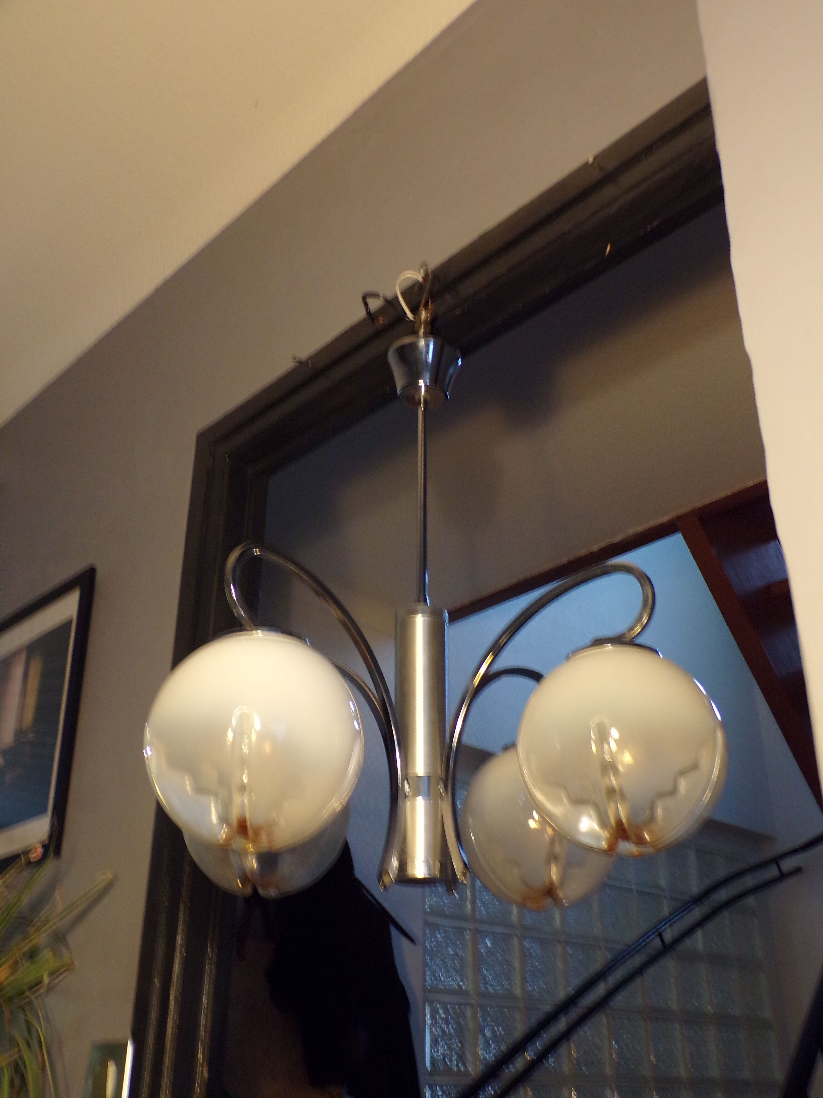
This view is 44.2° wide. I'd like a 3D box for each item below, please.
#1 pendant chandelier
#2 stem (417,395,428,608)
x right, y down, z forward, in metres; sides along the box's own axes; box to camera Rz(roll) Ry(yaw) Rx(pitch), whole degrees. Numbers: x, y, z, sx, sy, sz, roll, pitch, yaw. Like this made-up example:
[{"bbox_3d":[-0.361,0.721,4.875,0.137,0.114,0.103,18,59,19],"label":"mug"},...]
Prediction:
[{"bbox_3d":[0.011,-0.019,1.057,0.458,0.709,0.458,3,-27,-5],"label":"pendant chandelier"},{"bbox_3d":[0.011,-0.055,1.075,0.010,0.252,0.010,3,-27,-5],"label":"stem"}]

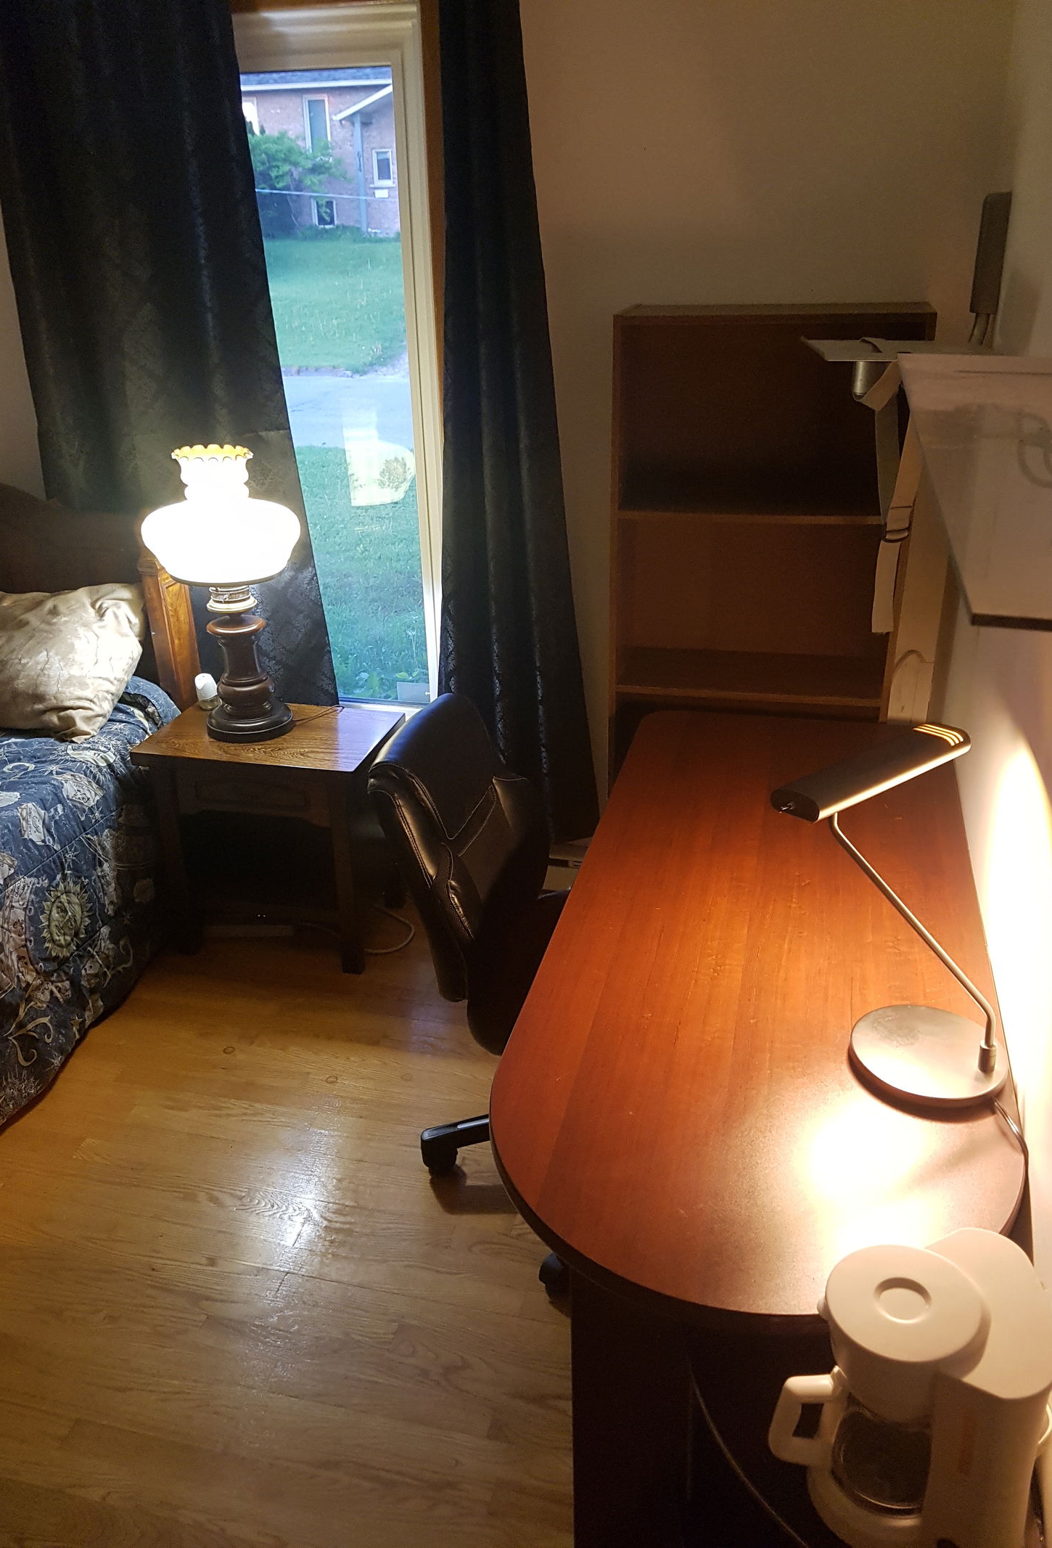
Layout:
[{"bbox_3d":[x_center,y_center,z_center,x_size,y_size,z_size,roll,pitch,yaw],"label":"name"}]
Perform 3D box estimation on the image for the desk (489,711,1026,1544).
[{"bbox_3d":[0.377,0.528,1.909,0.606,0.740,1.462,5,27,14],"label":"desk"}]

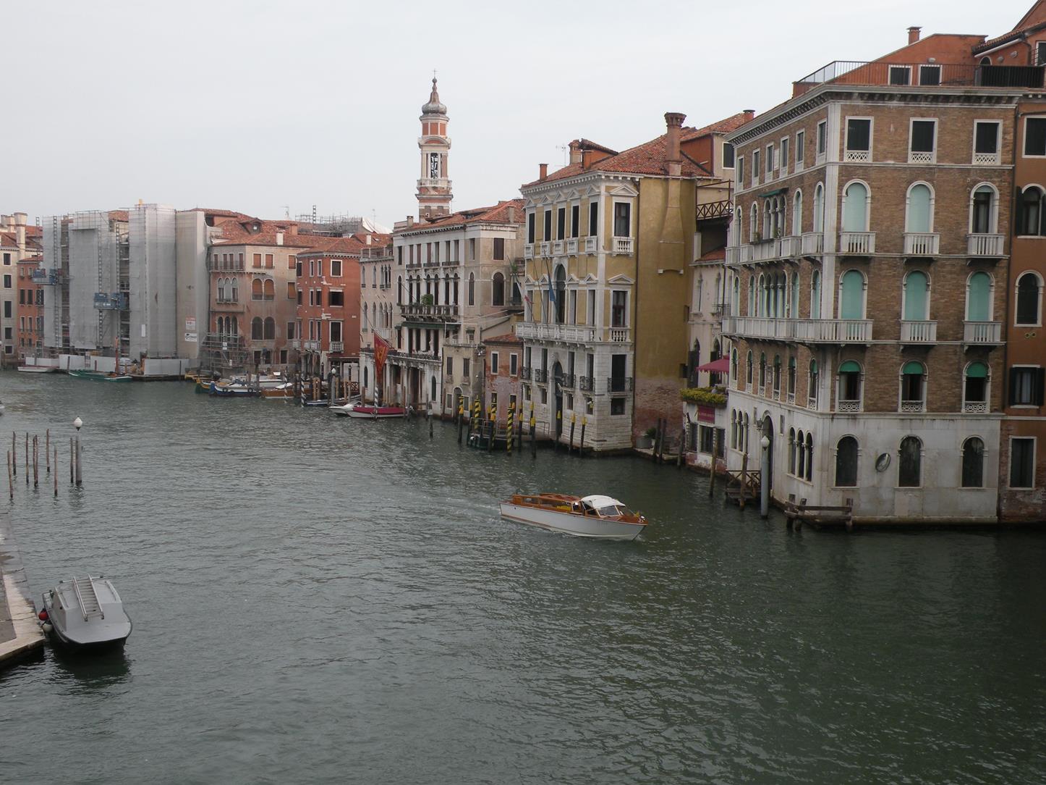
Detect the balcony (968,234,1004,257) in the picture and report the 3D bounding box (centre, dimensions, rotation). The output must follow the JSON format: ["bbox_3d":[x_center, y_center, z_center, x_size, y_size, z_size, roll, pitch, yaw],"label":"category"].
[{"bbox_3d":[21.199,-6.727,58.172,1.546,1.074,0.600,1,4,-3],"label":"balcony"}]

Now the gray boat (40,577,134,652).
[{"bbox_3d":[-13.186,6.605,38.383,2.200,1.700,6.700,-1,4,-25],"label":"gray boat"}]

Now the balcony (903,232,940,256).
[{"bbox_3d":[19.449,-7.203,61.961,1.565,1.144,0.600,1,4,-4],"label":"balcony"}]

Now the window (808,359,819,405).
[{"bbox_3d":[13.840,-0.494,60.242,0.250,2.157,1.150,0,4,-5],"label":"window"}]

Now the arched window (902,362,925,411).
[{"bbox_3d":[19.327,-0.325,62.781,1.326,2.467,0.300,1,4,-4],"label":"arched window"}]

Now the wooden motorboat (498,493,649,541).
[{"bbox_3d":[2.547,5.397,58.092,2.250,1.800,8.850,-3,5,-40],"label":"wooden motorboat"}]

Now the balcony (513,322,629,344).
[{"bbox_3d":[3.556,-4.309,91.846,3.116,1.190,15.244,-1,4,-21],"label":"balcony"}]

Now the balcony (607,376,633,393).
[{"bbox_3d":[6.486,-0.543,86.130,1.750,1.150,0.500,-1,4,-24],"label":"balcony"}]

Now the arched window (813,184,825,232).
[{"bbox_3d":[14.206,-8.659,60.554,0.300,2.496,1.446,1,4,-5],"label":"arched window"}]

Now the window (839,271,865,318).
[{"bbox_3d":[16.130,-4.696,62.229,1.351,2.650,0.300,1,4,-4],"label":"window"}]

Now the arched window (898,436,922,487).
[{"bbox_3d":[19.243,3.445,63.036,1.245,2.570,0.300,1,4,-4],"label":"arched window"}]

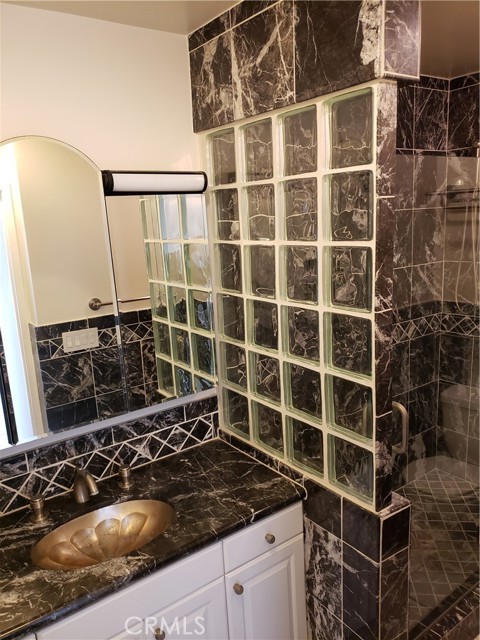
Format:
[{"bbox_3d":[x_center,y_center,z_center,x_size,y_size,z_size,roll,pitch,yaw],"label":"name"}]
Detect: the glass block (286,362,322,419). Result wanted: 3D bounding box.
[{"bbox_3d":[0.245,0.241,1.676,0.085,0.194,0.194,-11,15,-35],"label":"glass block"}]

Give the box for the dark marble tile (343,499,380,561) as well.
[{"bbox_3d":[0.388,0.664,1.525,0.012,0.155,0.152,-11,15,-35],"label":"dark marble tile"}]

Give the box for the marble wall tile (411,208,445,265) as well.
[{"bbox_3d":[1.095,-0.485,2.801,0.328,0.311,0.010,-12,15,-35],"label":"marble wall tile"}]

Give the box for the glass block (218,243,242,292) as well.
[{"bbox_3d":[-0.015,-0.209,1.893,0.079,0.189,0.189,-12,15,-35],"label":"glass block"}]

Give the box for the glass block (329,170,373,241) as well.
[{"bbox_3d":[0.334,-0.327,1.389,0.085,0.194,0.194,-11,15,-35],"label":"glass block"}]

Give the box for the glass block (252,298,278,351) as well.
[{"bbox_3d":[0.115,0.015,1.796,0.085,0.194,0.194,-11,15,-35],"label":"glass block"}]

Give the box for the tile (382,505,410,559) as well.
[{"bbox_3d":[0.482,0.662,1.506,0.148,0.156,0.014,-12,15,-35],"label":"tile"}]

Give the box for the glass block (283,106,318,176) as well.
[{"bbox_3d":[0.202,-0.543,1.489,0.079,0.189,0.189,-12,15,-35],"label":"glass block"}]

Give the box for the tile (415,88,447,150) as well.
[{"bbox_3d":[1.044,-1.094,2.629,0.319,0.313,0.014,-12,15,-35],"label":"tile"}]

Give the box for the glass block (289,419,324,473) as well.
[{"bbox_3d":[0.255,0.440,1.718,0.085,0.194,0.194,-11,15,-35],"label":"glass block"}]

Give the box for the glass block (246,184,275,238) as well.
[{"bbox_3d":[0.092,-0.378,1.698,0.080,0.190,0.190,-12,15,-35],"label":"glass block"}]

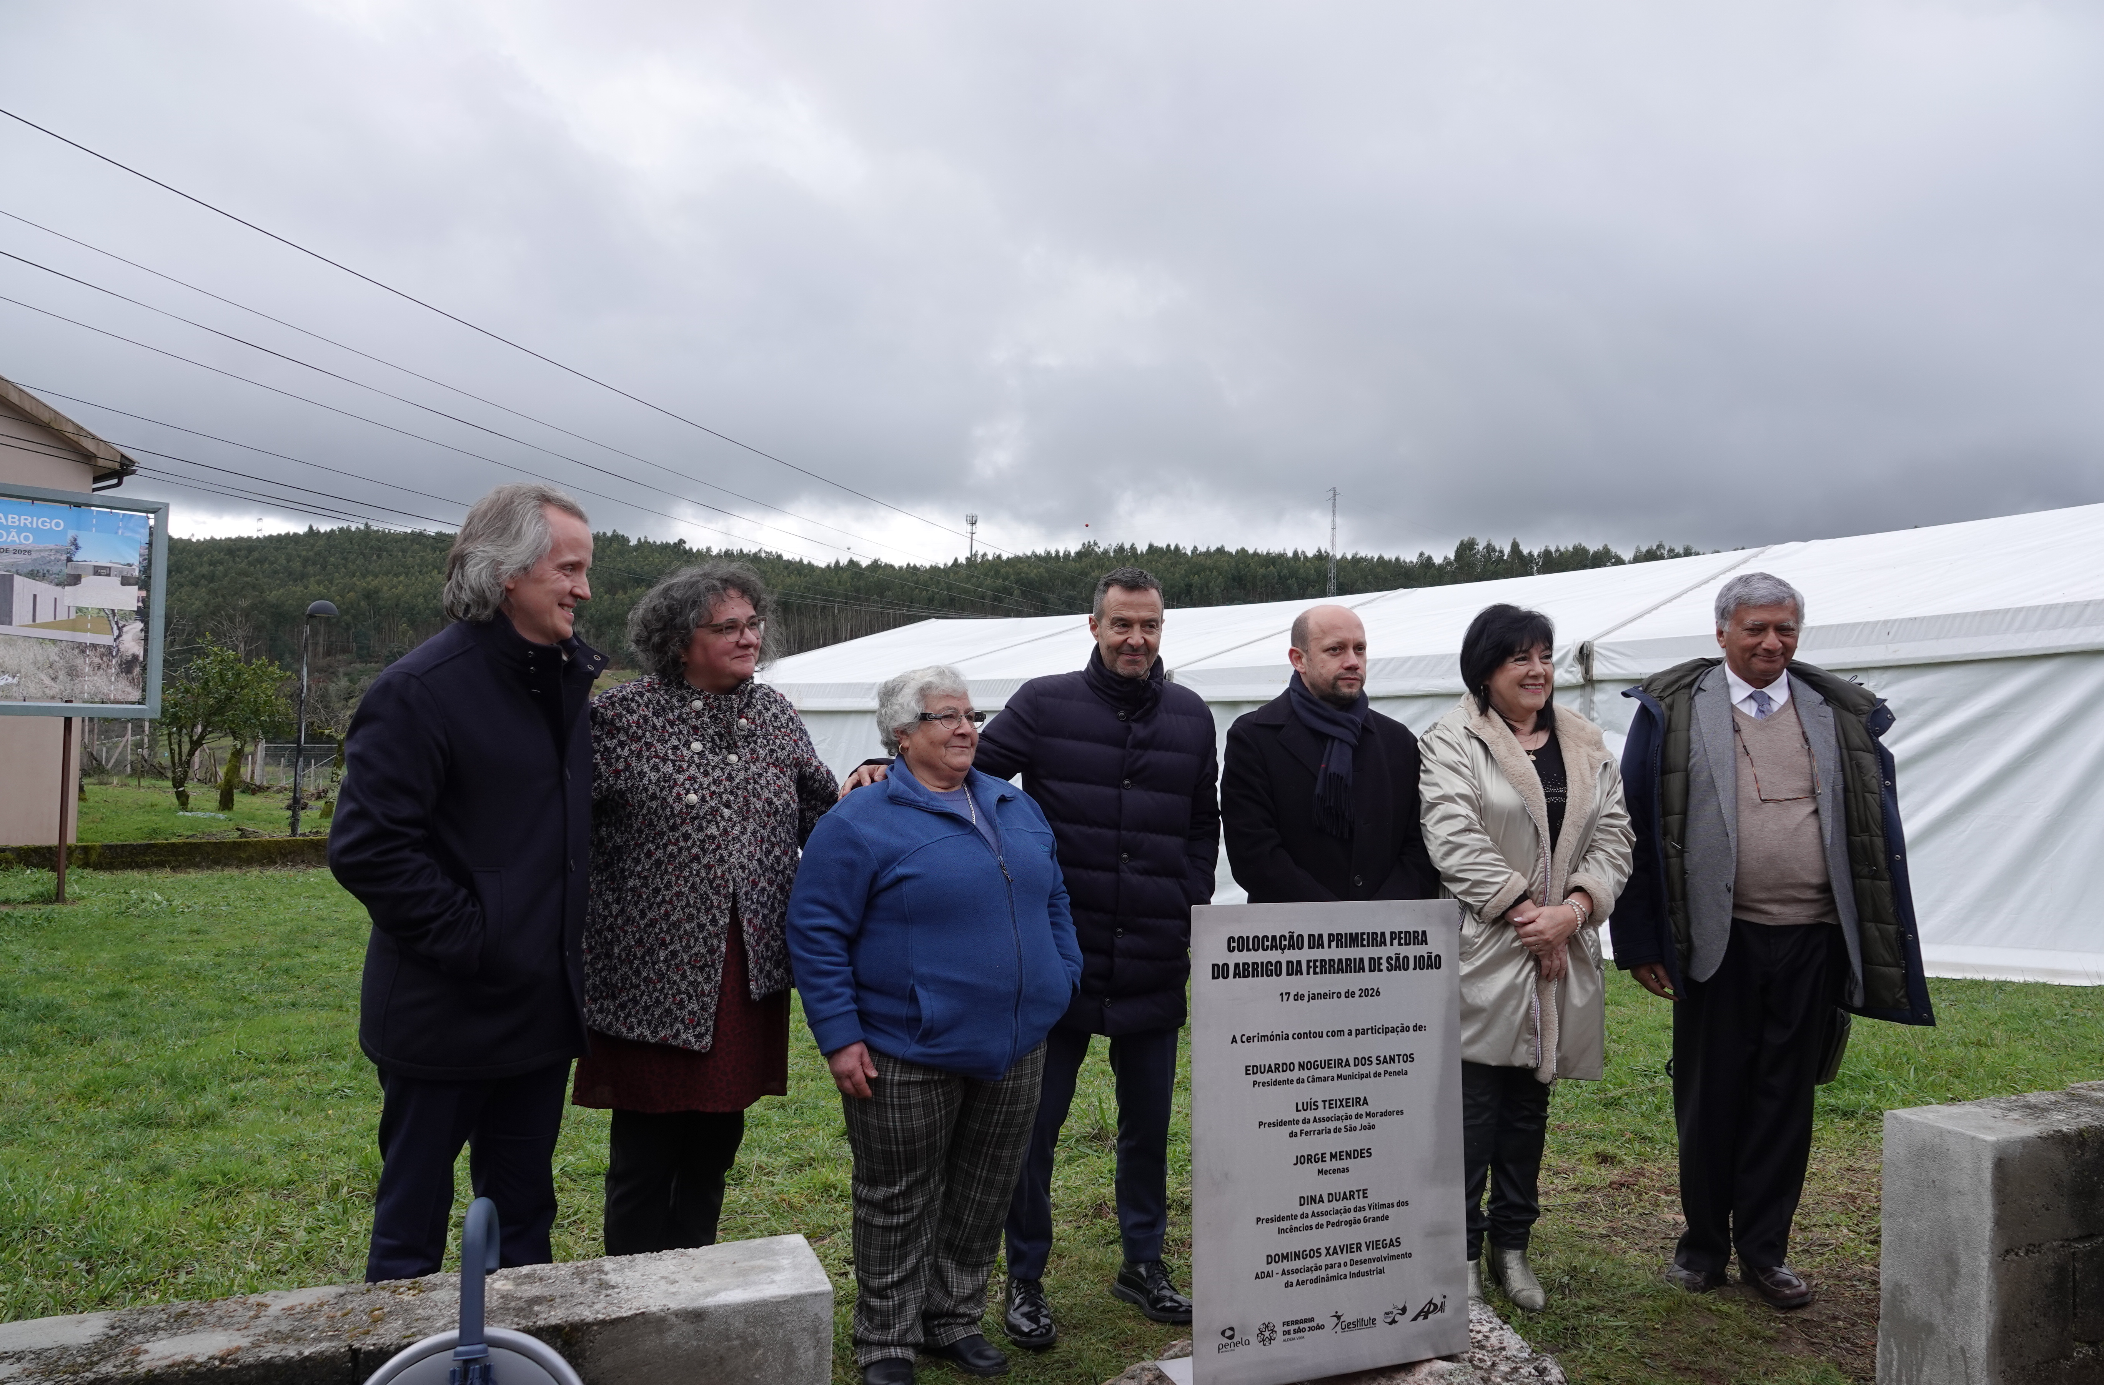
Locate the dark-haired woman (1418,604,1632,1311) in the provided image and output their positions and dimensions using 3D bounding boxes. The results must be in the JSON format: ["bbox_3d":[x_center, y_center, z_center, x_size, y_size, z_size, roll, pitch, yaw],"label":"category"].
[{"bbox_3d":[1.146,0.620,3.400,0.510,1.665,0.400,2,-1,4],"label":"dark-haired woman"}]

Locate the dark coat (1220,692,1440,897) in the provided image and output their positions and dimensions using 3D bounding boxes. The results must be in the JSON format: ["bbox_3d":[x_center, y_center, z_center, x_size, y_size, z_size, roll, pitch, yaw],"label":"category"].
[{"bbox_3d":[0.685,0.462,3.470,0.530,0.950,0.360,2,-1,-2],"label":"dark coat"}]

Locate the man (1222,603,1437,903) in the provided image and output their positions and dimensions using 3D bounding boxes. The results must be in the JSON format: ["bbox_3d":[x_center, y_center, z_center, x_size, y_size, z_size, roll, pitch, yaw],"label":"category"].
[{"bbox_3d":[0.685,0.628,3.470,0.530,1.690,0.380,2,-1,-2],"label":"man"}]

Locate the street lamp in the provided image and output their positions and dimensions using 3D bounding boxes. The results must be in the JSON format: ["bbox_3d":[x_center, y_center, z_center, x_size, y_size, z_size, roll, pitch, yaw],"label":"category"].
[{"bbox_3d":[-11.265,0.377,21.524,0.580,3.650,0.490,2,-1,0],"label":"street lamp"}]

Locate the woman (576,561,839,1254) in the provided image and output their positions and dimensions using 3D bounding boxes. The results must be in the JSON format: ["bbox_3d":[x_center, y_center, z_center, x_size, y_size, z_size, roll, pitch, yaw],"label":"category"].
[{"bbox_3d":[-0.701,0.575,2.830,0.600,1.670,0.420,2,-1,-32],"label":"woman"}]

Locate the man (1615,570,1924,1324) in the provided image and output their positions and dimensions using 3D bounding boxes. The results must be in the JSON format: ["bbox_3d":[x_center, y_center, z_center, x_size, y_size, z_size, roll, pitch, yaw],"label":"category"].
[{"bbox_3d":[1.788,0.583,3.480,0.770,1.765,0.450,2,-1,24],"label":"man"}]

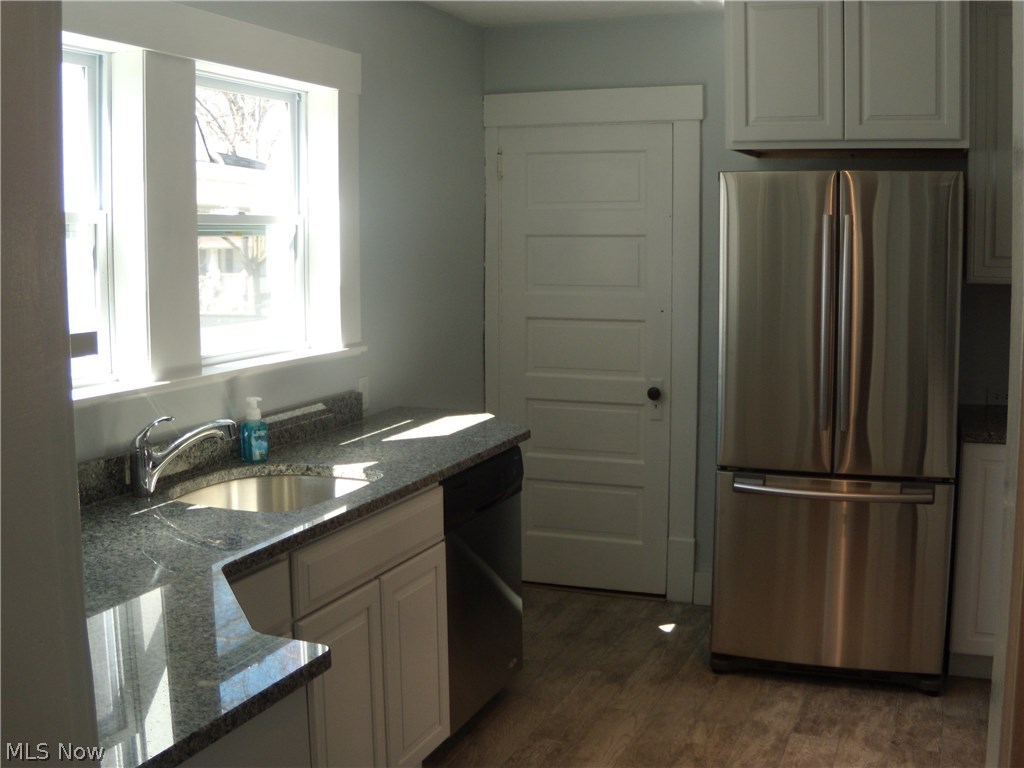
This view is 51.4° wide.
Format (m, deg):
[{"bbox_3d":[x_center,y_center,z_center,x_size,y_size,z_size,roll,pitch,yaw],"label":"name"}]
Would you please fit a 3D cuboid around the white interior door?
[{"bbox_3d":[0.313,-0.093,4.683,0.765,2.026,0.045,2,8,18],"label":"white interior door"}]

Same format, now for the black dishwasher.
[{"bbox_3d":[-0.339,0.656,3.458,0.605,0.845,0.585,3,8,22],"label":"black dishwasher"}]

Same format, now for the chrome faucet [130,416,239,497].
[{"bbox_3d":[-0.834,0.182,2.709,0.260,0.196,0.055,0,7,5],"label":"chrome faucet"}]

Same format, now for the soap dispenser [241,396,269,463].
[{"bbox_3d":[-0.755,0.133,3.135,0.050,0.183,0.070,5,9,35],"label":"soap dispenser"}]

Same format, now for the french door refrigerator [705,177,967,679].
[{"bbox_3d":[1.184,0.141,3.954,0.765,1.765,0.780,2,8,17],"label":"french door refrigerator"}]

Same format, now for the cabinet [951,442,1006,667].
[{"bbox_3d":[1.828,0.578,3.904,0.430,0.846,0.600,2,8,18],"label":"cabinet"}]

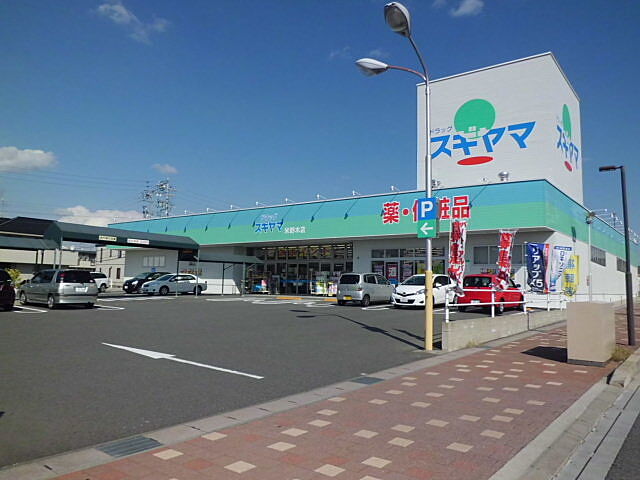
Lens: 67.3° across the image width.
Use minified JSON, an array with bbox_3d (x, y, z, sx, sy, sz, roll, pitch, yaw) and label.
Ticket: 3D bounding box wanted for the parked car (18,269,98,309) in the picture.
[{"bbox_3d":[-10.950,2.010,20.050,4.150,1.550,1.690,-3,-6,38],"label":"parked car"}]

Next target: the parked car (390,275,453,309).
[{"bbox_3d":[4.820,2.290,21.600,1.695,1.500,3.885,-3,-6,38],"label":"parked car"}]

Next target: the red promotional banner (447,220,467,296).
[{"bbox_3d":[3.250,0.440,11.400,0.450,1.780,0.150,0,-5,13],"label":"red promotional banner"}]

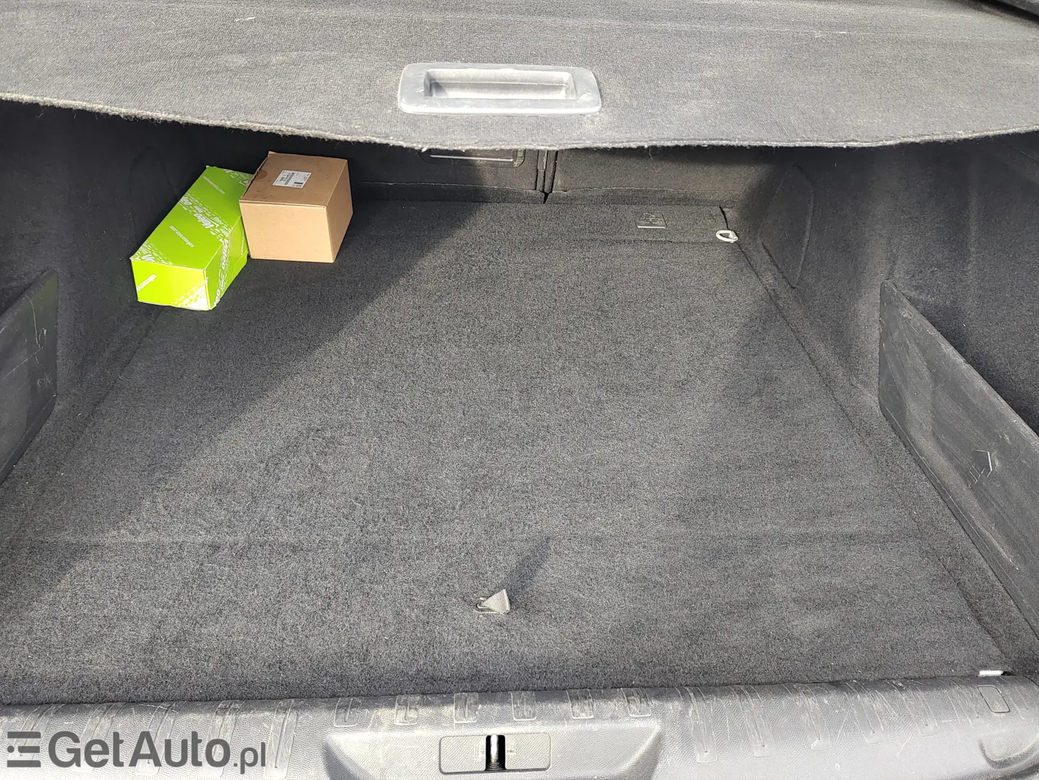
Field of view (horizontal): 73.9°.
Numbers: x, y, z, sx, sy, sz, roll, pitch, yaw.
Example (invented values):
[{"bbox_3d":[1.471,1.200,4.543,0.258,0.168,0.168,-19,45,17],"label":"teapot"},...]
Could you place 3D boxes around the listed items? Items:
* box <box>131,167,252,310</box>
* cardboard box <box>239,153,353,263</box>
[{"bbox_3d":[-0.573,-0.289,1.275,0.118,0.080,0.357,7,41,-5],"label":"box"},{"bbox_3d":[-0.424,-0.353,1.340,0.153,0.115,0.200,3,42,-3],"label":"cardboard box"}]

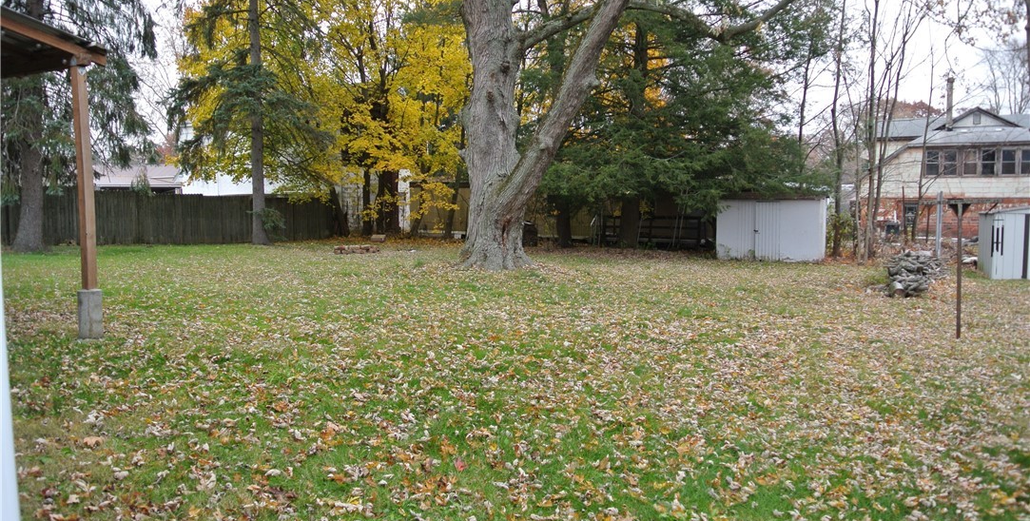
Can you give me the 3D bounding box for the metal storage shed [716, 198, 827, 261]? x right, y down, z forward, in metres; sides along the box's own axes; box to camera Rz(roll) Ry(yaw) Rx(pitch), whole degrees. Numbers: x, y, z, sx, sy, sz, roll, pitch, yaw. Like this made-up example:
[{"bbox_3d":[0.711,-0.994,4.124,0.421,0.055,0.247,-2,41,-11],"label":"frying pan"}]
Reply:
[{"bbox_3d":[8.070,-1.030,24.200,3.080,1.970,2.250,2,4,26],"label":"metal storage shed"}]

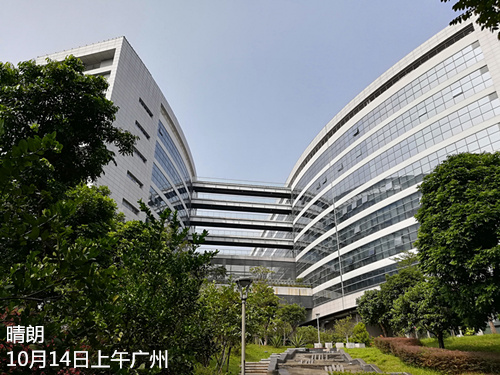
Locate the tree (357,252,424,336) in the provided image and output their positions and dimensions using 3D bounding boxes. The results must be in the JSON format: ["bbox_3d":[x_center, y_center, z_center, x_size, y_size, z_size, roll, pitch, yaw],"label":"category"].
[{"bbox_3d":[11.366,8.654,30.270,5.562,6.831,5.395,0,-26,0],"label":"tree"}]

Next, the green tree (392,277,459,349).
[{"bbox_3d":[11.059,7.787,23.461,4.561,4.182,4.424,0,-26,0],"label":"green tree"}]

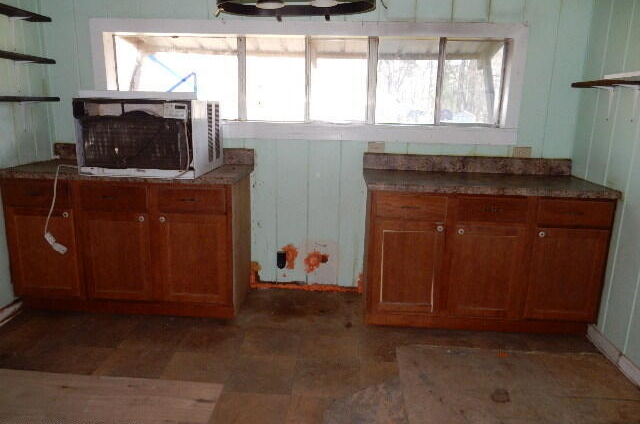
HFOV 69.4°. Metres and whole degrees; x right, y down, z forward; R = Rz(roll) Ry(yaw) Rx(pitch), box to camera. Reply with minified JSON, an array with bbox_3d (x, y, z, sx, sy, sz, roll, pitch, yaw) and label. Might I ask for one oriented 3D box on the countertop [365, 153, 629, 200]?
[{"bbox_3d":[0.998,-0.242,2.919,1.413,0.148,0.635,2,13,3],"label":"countertop"}]

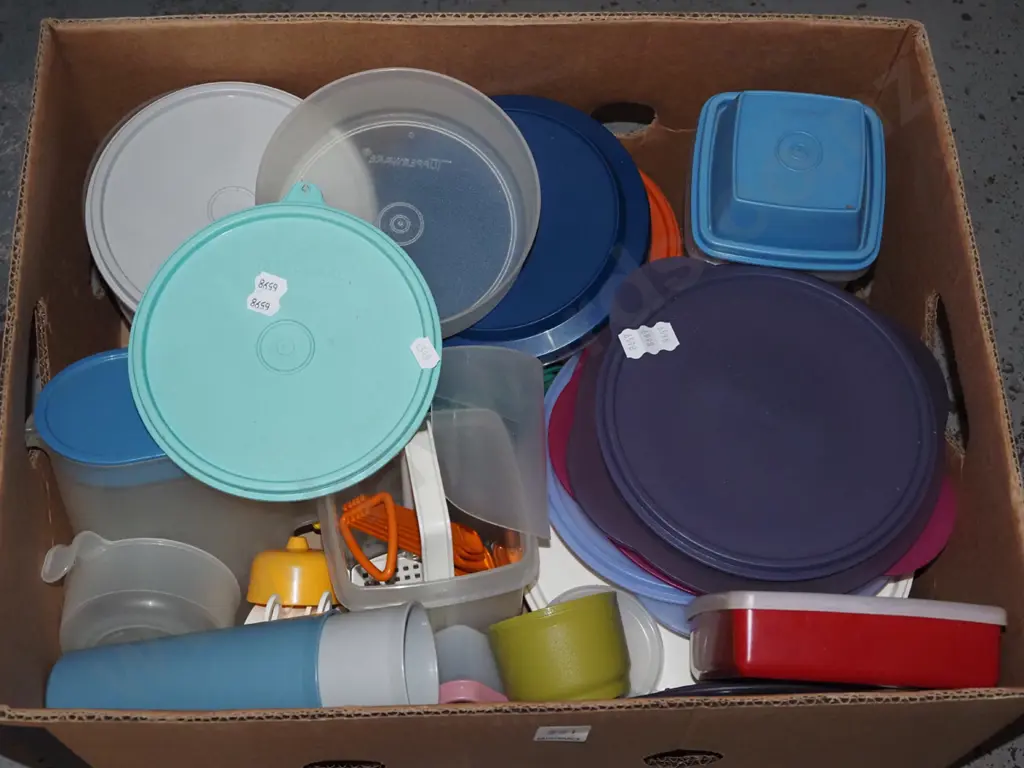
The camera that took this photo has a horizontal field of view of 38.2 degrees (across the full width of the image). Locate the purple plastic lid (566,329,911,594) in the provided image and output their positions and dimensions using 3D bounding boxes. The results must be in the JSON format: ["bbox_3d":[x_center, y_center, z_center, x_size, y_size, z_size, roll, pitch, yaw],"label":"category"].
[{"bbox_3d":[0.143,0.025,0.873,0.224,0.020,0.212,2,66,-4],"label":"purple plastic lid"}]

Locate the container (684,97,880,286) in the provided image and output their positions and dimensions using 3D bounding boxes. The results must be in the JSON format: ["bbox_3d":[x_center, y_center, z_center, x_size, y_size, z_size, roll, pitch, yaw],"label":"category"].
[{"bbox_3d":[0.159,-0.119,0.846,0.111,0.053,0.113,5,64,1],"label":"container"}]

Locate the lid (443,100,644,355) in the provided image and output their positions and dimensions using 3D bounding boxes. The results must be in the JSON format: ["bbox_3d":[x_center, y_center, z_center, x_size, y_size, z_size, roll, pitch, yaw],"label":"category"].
[{"bbox_3d":[-0.008,-0.093,0.831,0.171,0.015,0.171,-2,67,6],"label":"lid"}]

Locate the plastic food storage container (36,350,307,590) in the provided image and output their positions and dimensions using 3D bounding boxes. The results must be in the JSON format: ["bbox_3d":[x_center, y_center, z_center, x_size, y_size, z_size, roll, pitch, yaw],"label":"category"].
[{"bbox_3d":[-0.175,0.046,0.864,0.176,0.125,0.094,-13,46,-15],"label":"plastic food storage container"}]

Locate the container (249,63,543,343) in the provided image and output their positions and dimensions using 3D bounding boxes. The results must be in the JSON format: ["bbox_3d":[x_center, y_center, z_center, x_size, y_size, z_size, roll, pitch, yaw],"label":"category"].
[{"bbox_3d":[-0.064,-0.095,0.830,0.156,0.042,0.156,0,80,-2],"label":"container"}]

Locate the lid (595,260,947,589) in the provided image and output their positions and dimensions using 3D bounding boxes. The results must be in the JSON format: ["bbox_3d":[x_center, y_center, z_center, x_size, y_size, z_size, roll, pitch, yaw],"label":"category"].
[{"bbox_3d":[0.135,0.018,0.779,0.182,0.012,0.182,2,64,-3],"label":"lid"}]

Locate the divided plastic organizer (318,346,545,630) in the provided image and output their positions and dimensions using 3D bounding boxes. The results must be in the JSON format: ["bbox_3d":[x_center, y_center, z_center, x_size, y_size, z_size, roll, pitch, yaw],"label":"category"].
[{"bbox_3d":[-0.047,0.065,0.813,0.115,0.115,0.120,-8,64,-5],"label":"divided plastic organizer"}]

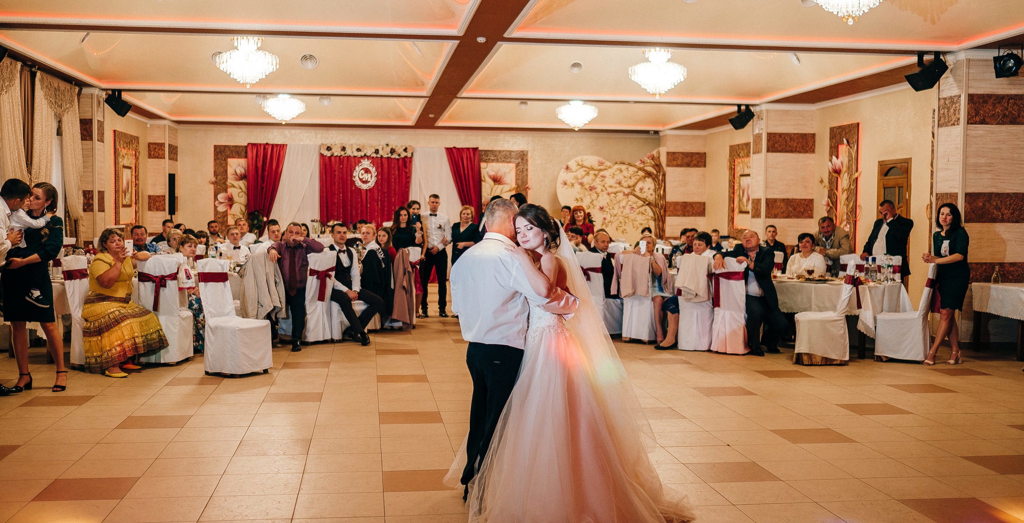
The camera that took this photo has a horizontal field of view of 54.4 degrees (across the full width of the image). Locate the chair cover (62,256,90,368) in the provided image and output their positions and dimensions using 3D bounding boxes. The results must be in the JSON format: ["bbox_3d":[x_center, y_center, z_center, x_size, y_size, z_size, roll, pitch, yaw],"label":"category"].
[{"bbox_3d":[-4.020,0.478,9.780,0.600,1.050,0.450,1,3,11],"label":"chair cover"}]

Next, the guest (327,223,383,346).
[{"bbox_3d":[-1.851,0.238,11.600,0.530,1.350,0.730,-1,3,-37],"label":"guest"}]

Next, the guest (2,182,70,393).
[{"bbox_3d":[-3.996,0.208,8.321,0.500,1.732,0.420,2,3,27],"label":"guest"}]

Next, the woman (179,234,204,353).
[{"bbox_3d":[-3.463,0.325,10.669,0.470,1.220,0.660,-1,3,-30],"label":"woman"}]

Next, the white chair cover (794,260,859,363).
[{"bbox_3d":[3.282,0.531,10.350,0.580,1.060,0.450,2,3,23],"label":"white chair cover"}]

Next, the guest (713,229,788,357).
[{"bbox_3d":[2.632,0.325,10.900,0.720,1.350,0.720,1,3,14],"label":"guest"}]

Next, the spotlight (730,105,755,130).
[{"bbox_3d":[3.859,-2.414,16.700,0.410,0.340,0.320,-34,13,-15],"label":"spotlight"}]

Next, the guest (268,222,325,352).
[{"bbox_3d":[-2.352,0.247,10.895,0.640,1.380,0.680,0,3,-9],"label":"guest"}]

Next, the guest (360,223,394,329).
[{"bbox_3d":[-1.752,0.205,12.567,0.620,1.310,0.480,1,3,9],"label":"guest"}]

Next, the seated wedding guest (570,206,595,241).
[{"bbox_3d":[1.121,-0.094,16.500,0.480,1.653,0.320,1,3,2],"label":"seated wedding guest"}]

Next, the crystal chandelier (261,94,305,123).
[{"bbox_3d":[-4.245,-2.930,18.540,0.820,0.740,0.820,0,3,-8],"label":"crystal chandelier"}]

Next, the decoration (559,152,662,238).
[{"bbox_3d":[2.235,-1.301,22.342,2.502,2.292,0.120,0,3,-8],"label":"decoration"}]

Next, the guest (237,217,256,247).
[{"bbox_3d":[-3.964,0.073,14.700,0.520,1.377,0.700,0,3,-12],"label":"guest"}]

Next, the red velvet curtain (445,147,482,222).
[{"bbox_3d":[-1.023,-1.029,21.678,0.820,2.880,0.200,0,3,-8],"label":"red velvet curtain"}]

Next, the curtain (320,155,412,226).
[{"bbox_3d":[-3.138,-0.940,21.481,1.962,2.714,0.180,0,3,-8],"label":"curtain"}]

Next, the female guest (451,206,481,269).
[{"bbox_3d":[-0.646,-0.005,14.110,0.480,1.600,0.320,1,3,7],"label":"female guest"}]

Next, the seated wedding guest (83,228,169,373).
[{"bbox_3d":[-3.636,0.354,9.300,0.760,1.300,0.580,2,3,29],"label":"seated wedding guest"}]

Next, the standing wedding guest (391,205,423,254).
[{"bbox_3d":[-1.547,0.020,14.100,0.470,1.600,0.320,0,3,-7],"label":"standing wedding guest"}]

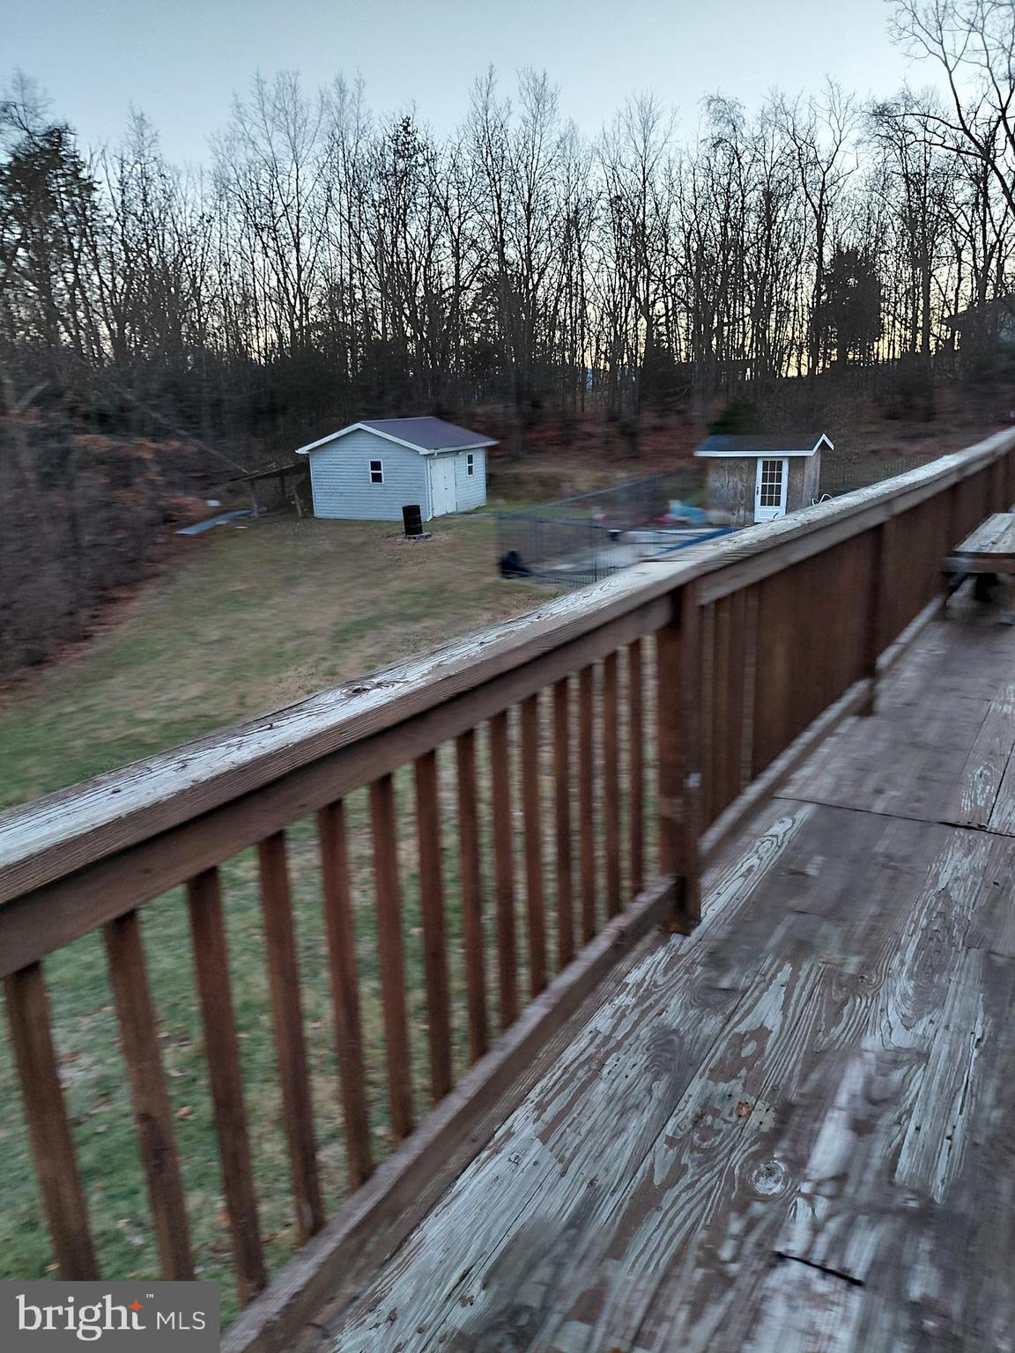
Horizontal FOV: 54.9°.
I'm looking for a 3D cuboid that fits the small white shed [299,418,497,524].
[{"bbox_3d":[-4.065,-8.068,37.576,5.610,3.481,5.731,5,17,24],"label":"small white shed"}]

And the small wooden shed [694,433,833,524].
[{"bbox_3d":[8.324,-6.458,31.739,3.696,2.667,3.043,7,18,28],"label":"small wooden shed"}]

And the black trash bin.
[{"bbox_3d":[-3.088,-5.080,31.900,0.590,0.880,0.590,-2,16,0],"label":"black trash bin"}]

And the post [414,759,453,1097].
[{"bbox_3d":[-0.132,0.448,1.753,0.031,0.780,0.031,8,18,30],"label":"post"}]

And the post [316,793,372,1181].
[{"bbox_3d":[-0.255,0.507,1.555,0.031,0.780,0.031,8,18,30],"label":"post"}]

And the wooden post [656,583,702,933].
[{"bbox_3d":[0.462,0.234,2.613,0.089,0.987,0.089,8,18,30],"label":"wooden post"}]

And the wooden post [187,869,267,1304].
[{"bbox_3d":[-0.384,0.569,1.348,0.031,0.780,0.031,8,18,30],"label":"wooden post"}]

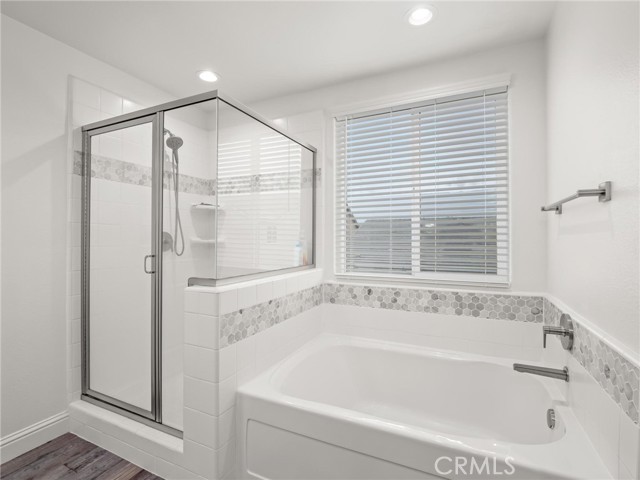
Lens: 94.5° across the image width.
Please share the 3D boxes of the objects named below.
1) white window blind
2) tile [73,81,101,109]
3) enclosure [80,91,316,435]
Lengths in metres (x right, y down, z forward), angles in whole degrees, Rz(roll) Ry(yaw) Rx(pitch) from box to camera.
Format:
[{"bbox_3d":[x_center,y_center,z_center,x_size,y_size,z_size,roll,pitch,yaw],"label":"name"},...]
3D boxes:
[{"bbox_3d":[0.656,-0.347,2.108,1.175,1.245,0.060,0,0,25],"label":"white window blind"},{"bbox_3d":[-1.567,-0.972,1.991,0.010,0.153,0.153,0,0,25],"label":"tile"},{"bbox_3d":[-0.810,0.155,2.183,1.190,1.790,1.080,0,0,25],"label":"enclosure"}]

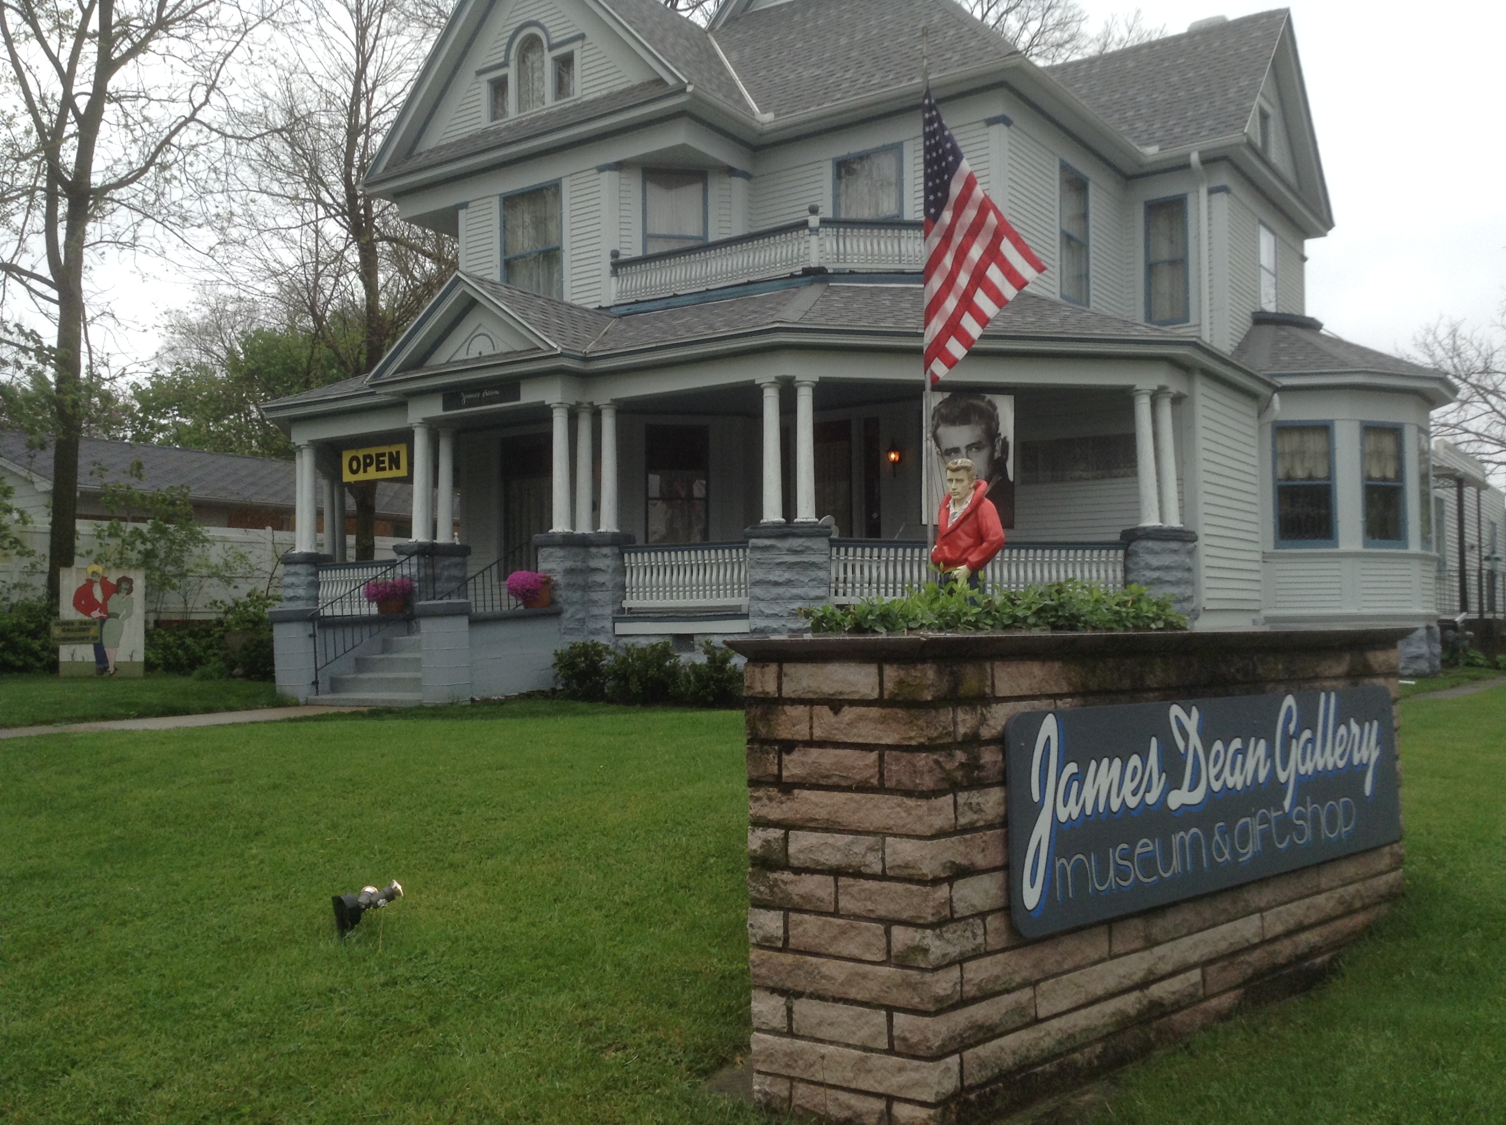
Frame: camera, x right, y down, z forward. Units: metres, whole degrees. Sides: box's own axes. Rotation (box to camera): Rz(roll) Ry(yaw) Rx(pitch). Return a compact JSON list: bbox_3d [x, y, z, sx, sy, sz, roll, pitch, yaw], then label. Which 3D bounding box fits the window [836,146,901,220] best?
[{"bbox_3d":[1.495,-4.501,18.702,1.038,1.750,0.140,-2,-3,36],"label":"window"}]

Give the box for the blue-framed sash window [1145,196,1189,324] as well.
[{"bbox_3d":[5.982,-4.362,20.718,0.666,1.842,0.130,-2,-3,34],"label":"blue-framed sash window"}]

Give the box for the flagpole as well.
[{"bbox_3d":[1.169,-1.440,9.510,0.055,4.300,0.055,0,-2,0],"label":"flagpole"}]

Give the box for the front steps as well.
[{"bbox_3d":[-4.000,1.226,16.773,2.000,0.820,1.350,-2,-3,36],"label":"front steps"}]

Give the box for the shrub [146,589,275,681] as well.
[{"bbox_3d":[-7.656,1.058,20.300,1.700,1.250,1.200,-2,-3,34],"label":"shrub"}]

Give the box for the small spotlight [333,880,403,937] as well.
[{"bbox_3d":[-1.438,1.297,5.350,0.240,0.220,0.170,1,-3,-30],"label":"small spotlight"}]

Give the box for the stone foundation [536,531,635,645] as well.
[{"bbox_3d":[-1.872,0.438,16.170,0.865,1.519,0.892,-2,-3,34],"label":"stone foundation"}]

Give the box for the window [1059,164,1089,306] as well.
[{"bbox_3d":[4.354,-4.413,19.357,0.140,1.860,1.005,-2,-3,36],"label":"window"}]

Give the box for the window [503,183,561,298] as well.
[{"bbox_3d":[-3.121,-4.360,20.203,1.190,1.840,0.140,-2,-3,36],"label":"window"}]

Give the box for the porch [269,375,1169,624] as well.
[{"bbox_3d":[-0.741,-0.437,17.615,10.927,2.744,4.214,-2,-3,34],"label":"porch"}]

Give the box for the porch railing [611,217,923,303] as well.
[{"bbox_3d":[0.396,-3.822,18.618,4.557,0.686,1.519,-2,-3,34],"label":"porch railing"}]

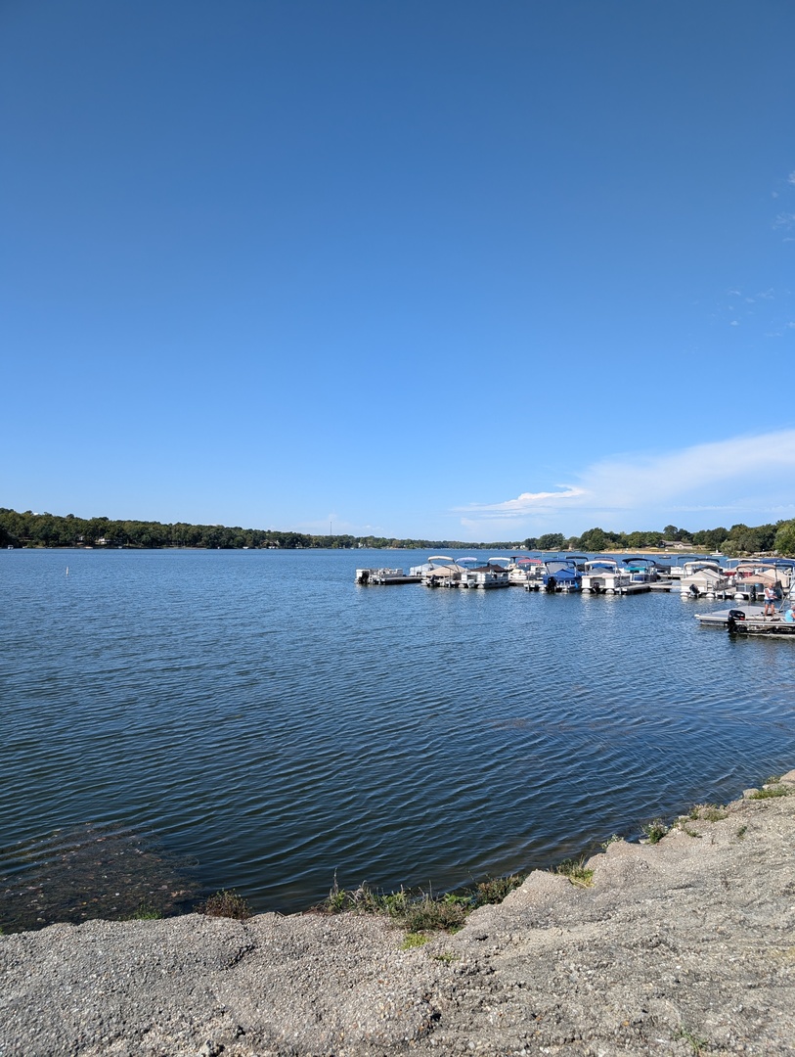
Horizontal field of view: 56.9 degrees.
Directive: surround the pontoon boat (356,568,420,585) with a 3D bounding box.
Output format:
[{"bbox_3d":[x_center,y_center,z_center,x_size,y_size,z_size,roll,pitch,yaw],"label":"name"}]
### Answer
[{"bbox_3d":[-0.870,4.772,74.700,3.800,1.600,7.000,0,-2,30],"label":"pontoon boat"}]

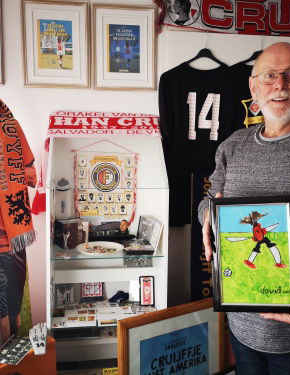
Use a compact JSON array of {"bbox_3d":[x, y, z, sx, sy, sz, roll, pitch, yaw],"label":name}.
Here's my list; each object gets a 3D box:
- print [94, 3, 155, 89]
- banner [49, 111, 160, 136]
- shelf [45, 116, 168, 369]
[{"bbox_3d":[-0.097,-0.683,1.916,0.310,0.401,0.022,-1,6,-7],"label":"print"},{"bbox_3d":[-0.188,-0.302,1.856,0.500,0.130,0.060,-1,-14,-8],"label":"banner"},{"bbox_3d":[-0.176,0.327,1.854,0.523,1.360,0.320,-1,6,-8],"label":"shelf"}]

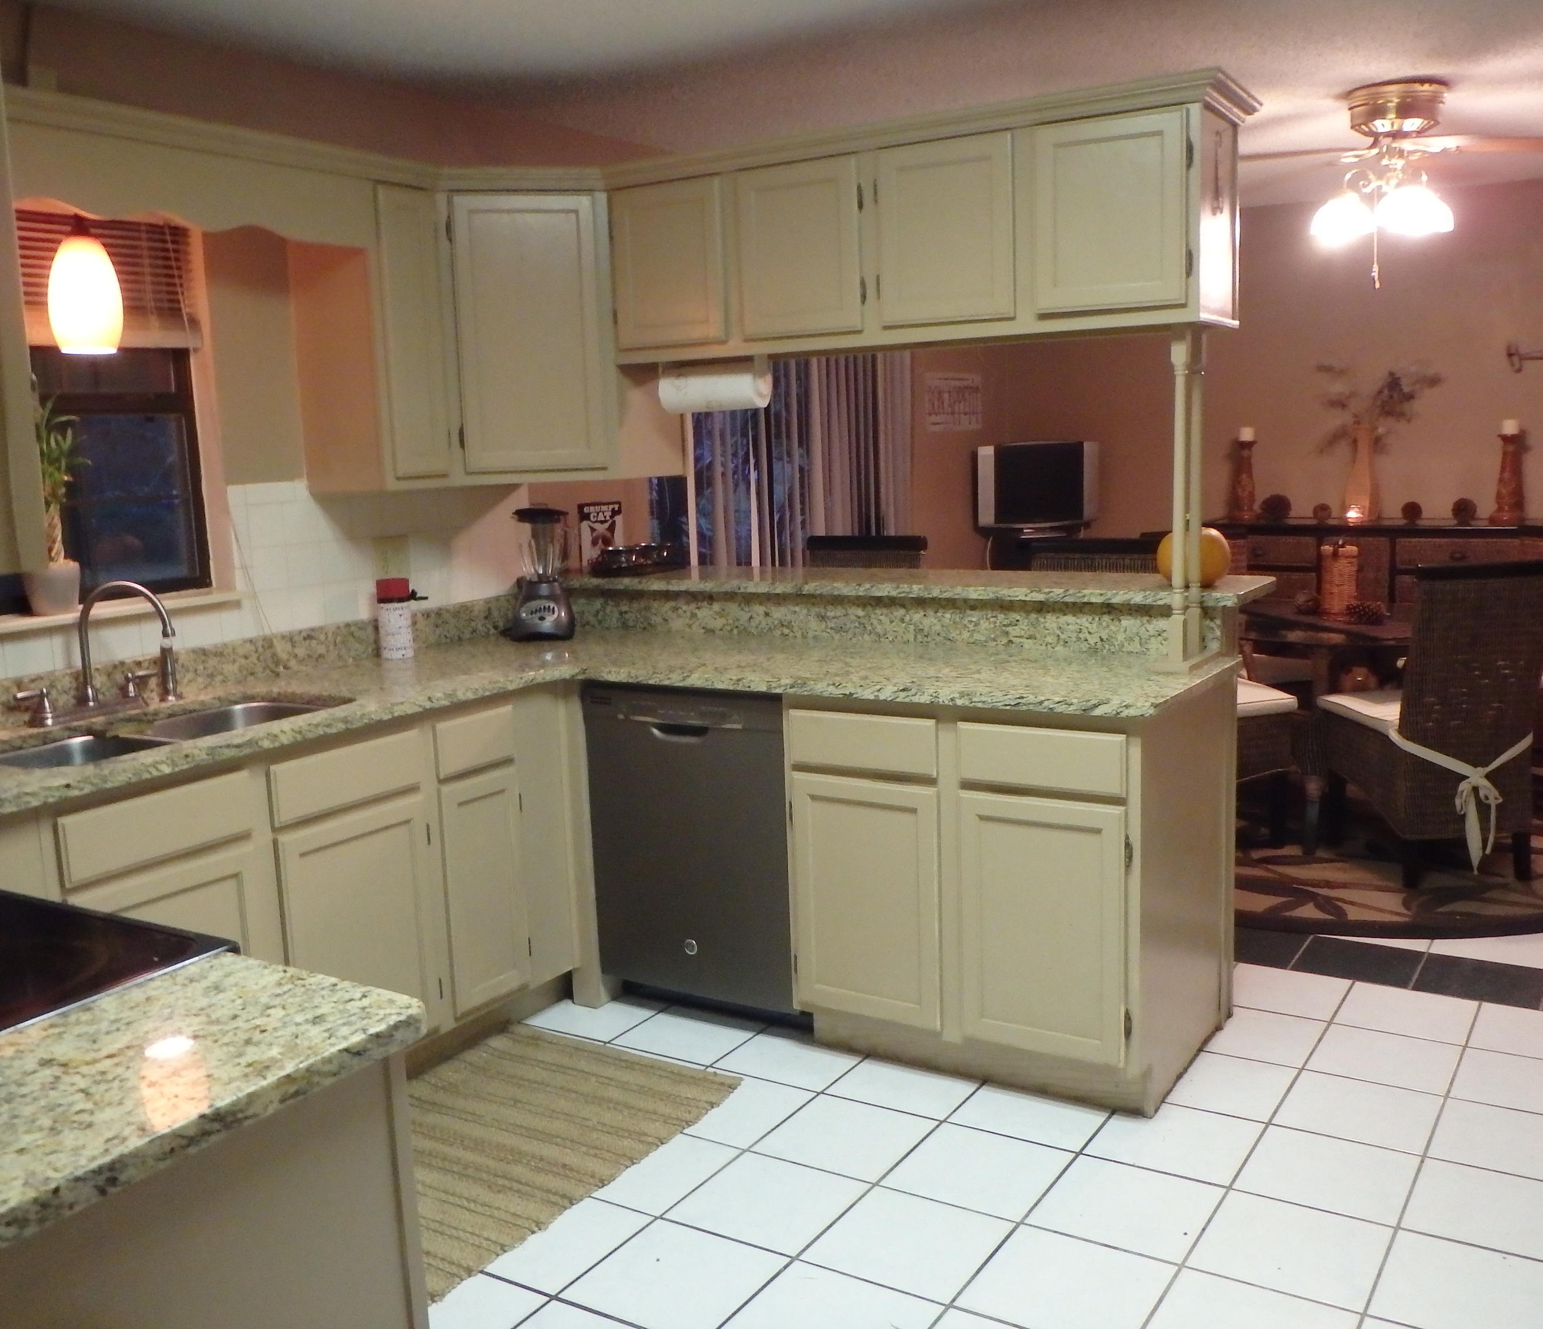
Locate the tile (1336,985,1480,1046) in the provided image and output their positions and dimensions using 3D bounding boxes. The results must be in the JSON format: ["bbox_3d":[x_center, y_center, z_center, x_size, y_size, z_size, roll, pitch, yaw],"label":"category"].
[{"bbox_3d":[1.592,0.879,3.599,0.299,0.012,0.299,3,10,32],"label":"tile"}]

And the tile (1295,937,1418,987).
[{"bbox_3d":[1.592,0.806,3.874,0.303,0.010,0.303,3,10,33],"label":"tile"}]

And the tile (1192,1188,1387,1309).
[{"bbox_3d":[0.916,1.028,2.521,0.303,0.010,0.303,3,10,33],"label":"tile"}]

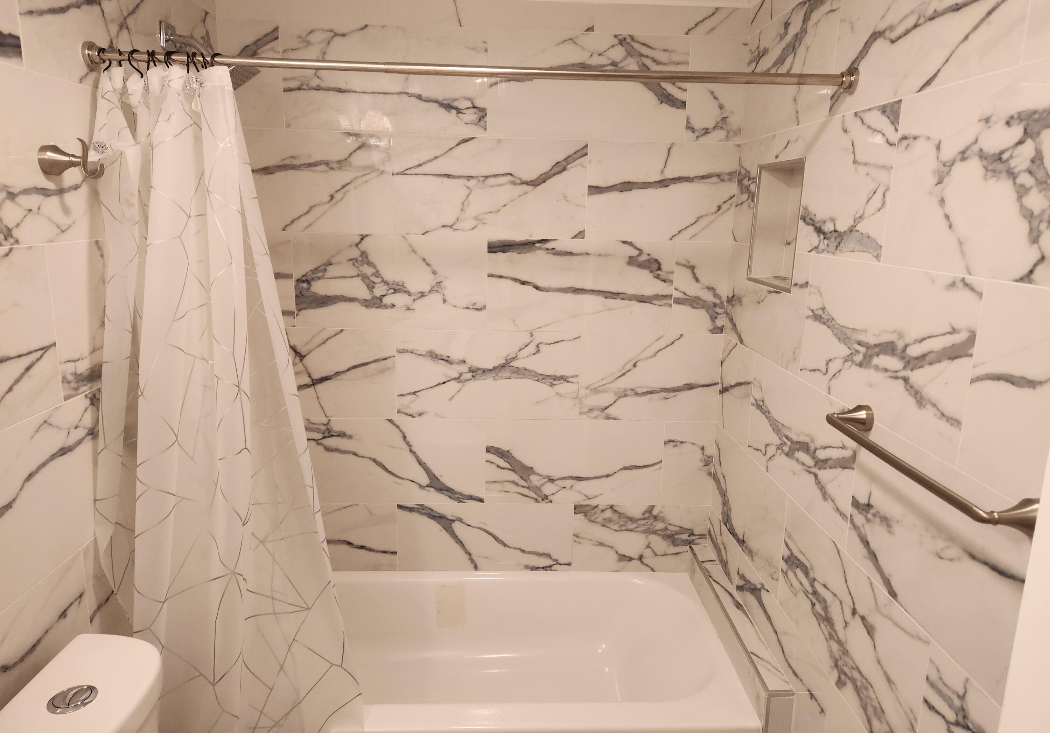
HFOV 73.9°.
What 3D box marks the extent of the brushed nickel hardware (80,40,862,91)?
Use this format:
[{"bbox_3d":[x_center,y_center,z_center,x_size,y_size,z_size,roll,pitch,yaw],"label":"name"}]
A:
[{"bbox_3d":[-0.095,-0.614,1.437,1.572,0.056,0.056,1,13,-2],"label":"brushed nickel hardware"}]

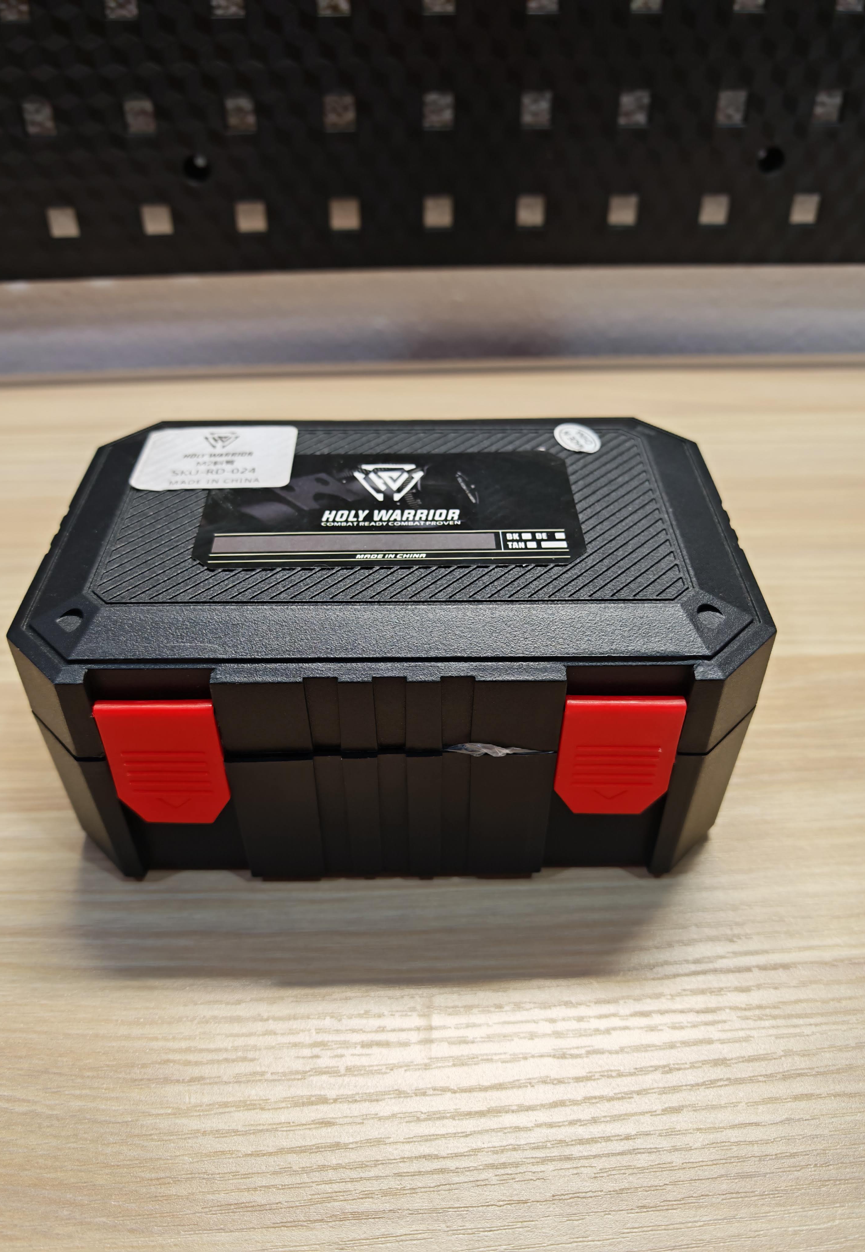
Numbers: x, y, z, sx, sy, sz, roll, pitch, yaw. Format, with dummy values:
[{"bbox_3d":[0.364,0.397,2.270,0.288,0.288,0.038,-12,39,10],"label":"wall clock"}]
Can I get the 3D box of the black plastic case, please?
[{"bbox_3d":[-0.009,-0.001,0.237,0.169,0.079,0.107,0,43,0],"label":"black plastic case"}]

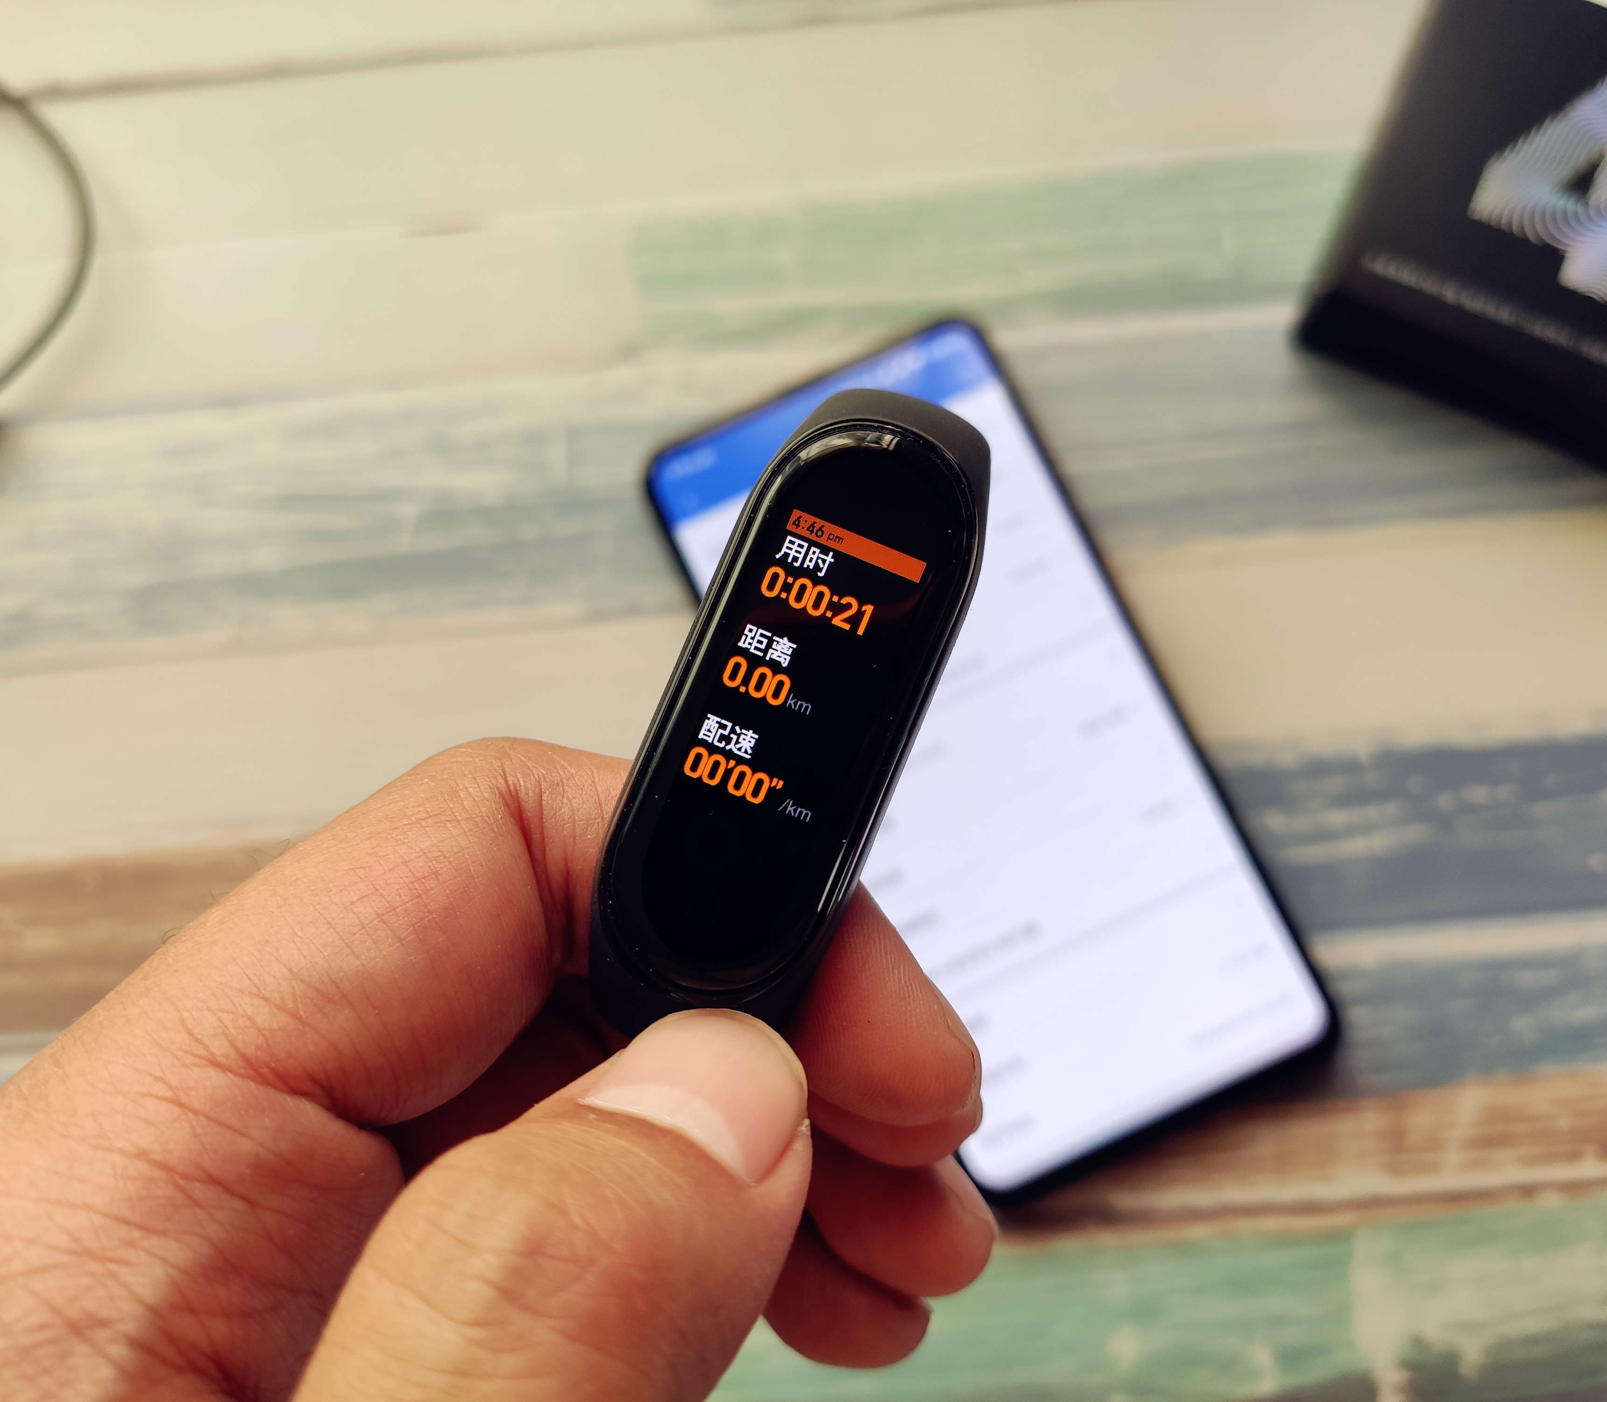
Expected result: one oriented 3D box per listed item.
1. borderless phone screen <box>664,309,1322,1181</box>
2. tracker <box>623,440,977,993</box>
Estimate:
[{"bbox_3d":[0.033,0.008,0.271,0.074,0.009,0.158,-25,79,1],"label":"borderless phone screen"},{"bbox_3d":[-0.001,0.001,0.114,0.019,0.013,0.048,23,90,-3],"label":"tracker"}]

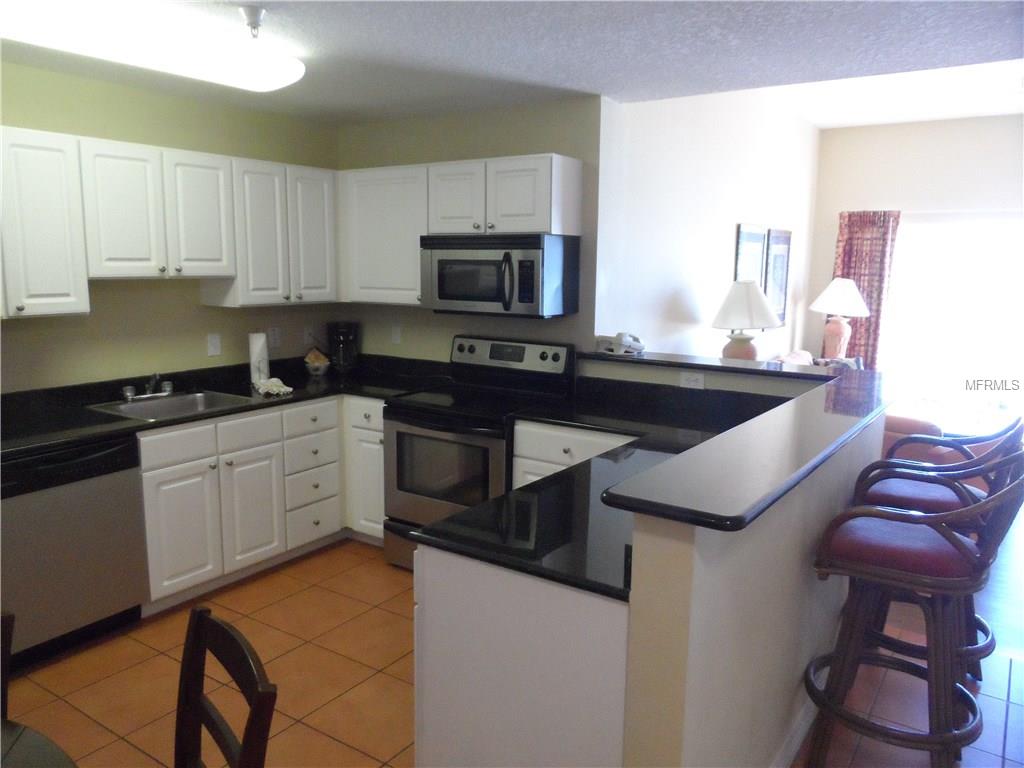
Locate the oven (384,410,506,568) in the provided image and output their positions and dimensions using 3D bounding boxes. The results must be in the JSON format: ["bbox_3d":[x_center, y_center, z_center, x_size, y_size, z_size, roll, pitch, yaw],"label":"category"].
[{"bbox_3d":[-0.181,0.489,3.737,0.777,0.964,0.670,7,11,35],"label":"oven"}]

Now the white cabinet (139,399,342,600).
[{"bbox_3d":[-1.494,0.490,3.624,0.633,0.790,1.106,7,11,35],"label":"white cabinet"}]

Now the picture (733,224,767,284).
[{"bbox_3d":[1.855,-0.821,5.596,0.040,0.830,0.610,8,12,35],"label":"picture"}]

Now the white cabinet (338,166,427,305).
[{"bbox_3d":[-0.655,-0.861,4.165,0.674,0.760,0.305,7,12,31],"label":"white cabinet"}]

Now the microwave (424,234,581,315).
[{"bbox_3d":[-0.061,-0.567,3.691,0.771,0.396,0.381,7,11,35],"label":"microwave"}]

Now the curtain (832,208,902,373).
[{"bbox_3d":[3.318,-0.579,6.838,0.520,2.110,0.140,7,12,31],"label":"curtain"}]

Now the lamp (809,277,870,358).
[{"bbox_3d":[2.723,-0.504,5.896,0.497,0.751,0.497,7,11,35],"label":"lamp"}]

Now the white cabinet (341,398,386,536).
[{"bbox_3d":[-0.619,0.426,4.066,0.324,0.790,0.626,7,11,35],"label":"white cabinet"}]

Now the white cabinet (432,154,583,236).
[{"bbox_3d":[-0.042,-0.979,3.762,0.760,0.374,0.305,7,12,31],"label":"white cabinet"}]

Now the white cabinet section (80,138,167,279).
[{"bbox_3d":[-1.864,-0.797,3.280,0.320,0.605,0.370,7,11,34],"label":"white cabinet section"}]

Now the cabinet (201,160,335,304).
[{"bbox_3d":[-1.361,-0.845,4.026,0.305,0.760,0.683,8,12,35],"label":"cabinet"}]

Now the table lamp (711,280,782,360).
[{"bbox_3d":[1.542,-0.299,4.752,0.470,0.780,0.470,8,12,35],"label":"table lamp"}]

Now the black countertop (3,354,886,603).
[{"bbox_3d":[-0.332,0.090,3.033,3.300,0.270,2.460,7,12,33],"label":"black countertop"}]

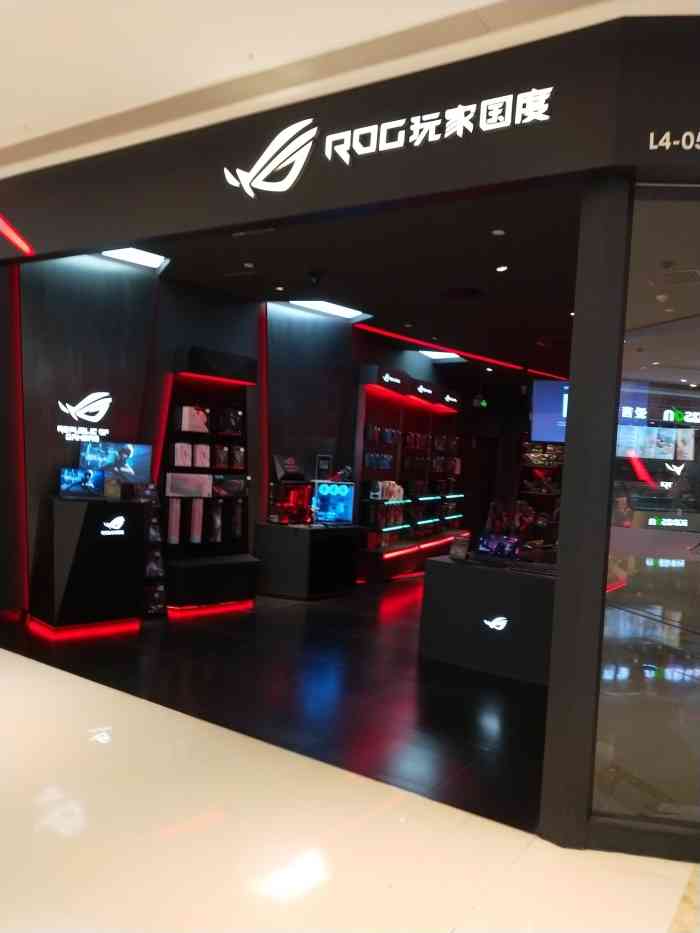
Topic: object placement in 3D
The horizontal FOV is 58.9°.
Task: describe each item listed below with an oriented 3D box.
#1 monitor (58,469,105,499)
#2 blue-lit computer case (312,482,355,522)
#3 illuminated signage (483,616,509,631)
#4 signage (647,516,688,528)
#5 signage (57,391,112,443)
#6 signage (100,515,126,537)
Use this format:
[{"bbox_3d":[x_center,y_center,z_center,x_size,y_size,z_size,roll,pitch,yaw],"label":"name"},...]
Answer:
[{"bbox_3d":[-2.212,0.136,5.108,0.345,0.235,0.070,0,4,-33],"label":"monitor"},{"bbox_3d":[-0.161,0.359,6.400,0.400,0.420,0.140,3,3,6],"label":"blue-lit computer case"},{"bbox_3d":[1.044,1.127,4.450,0.175,0.090,0.020,4,4,29],"label":"illuminated signage"},{"bbox_3d":[5.370,0.947,10.487,0.700,0.200,0.050,2,3,-3],"label":"signage"},{"bbox_3d":[-2.371,-0.446,5.536,0.460,0.440,0.030,0,4,-30],"label":"signage"},{"bbox_3d":[-1.927,0.481,5.052,0.210,0.165,0.020,0,4,-36],"label":"signage"}]

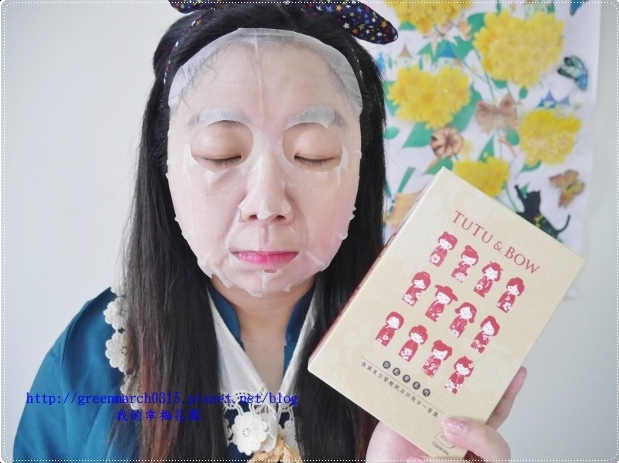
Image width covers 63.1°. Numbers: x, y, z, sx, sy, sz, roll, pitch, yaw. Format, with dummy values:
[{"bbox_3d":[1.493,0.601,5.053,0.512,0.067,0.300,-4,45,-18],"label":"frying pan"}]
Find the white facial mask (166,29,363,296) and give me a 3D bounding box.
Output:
[{"bbox_3d":[-0.032,-0.048,0.360,0.145,0.190,0.085,0,10,-5],"label":"white facial mask"}]

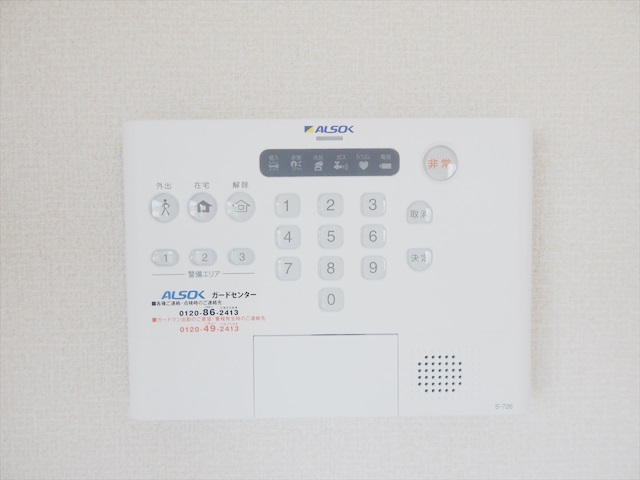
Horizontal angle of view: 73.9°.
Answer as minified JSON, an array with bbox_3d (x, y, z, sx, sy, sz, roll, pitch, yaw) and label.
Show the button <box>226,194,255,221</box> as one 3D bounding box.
[{"bbox_3d":[-0.040,-0.017,0.213,0.015,0.015,0.003,-1,2,0],"label":"button"}]

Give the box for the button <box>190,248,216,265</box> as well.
[{"bbox_3d":[-0.059,0.009,0.213,0.014,0.008,0.003,-1,2,0],"label":"button"}]

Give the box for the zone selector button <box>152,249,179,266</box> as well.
[{"bbox_3d":[-0.078,0.009,0.213,0.014,0.009,0.003,-1,2,0],"label":"zone selector button"}]

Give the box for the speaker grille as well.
[{"bbox_3d":[0.061,0.068,0.218,0.022,0.019,0.002,-1,2,0],"label":"speaker grille"}]

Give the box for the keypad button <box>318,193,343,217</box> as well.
[{"bbox_3d":[0.005,-0.018,0.213,0.013,0.012,0.003,-1,2,0],"label":"keypad button"}]

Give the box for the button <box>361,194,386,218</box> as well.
[{"bbox_3d":[0.027,-0.018,0.213,0.013,0.012,0.003,-1,2,0],"label":"button"}]

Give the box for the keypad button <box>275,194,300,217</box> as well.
[{"bbox_3d":[-0.016,-0.017,0.213,0.013,0.012,0.003,-1,2,0],"label":"keypad button"}]

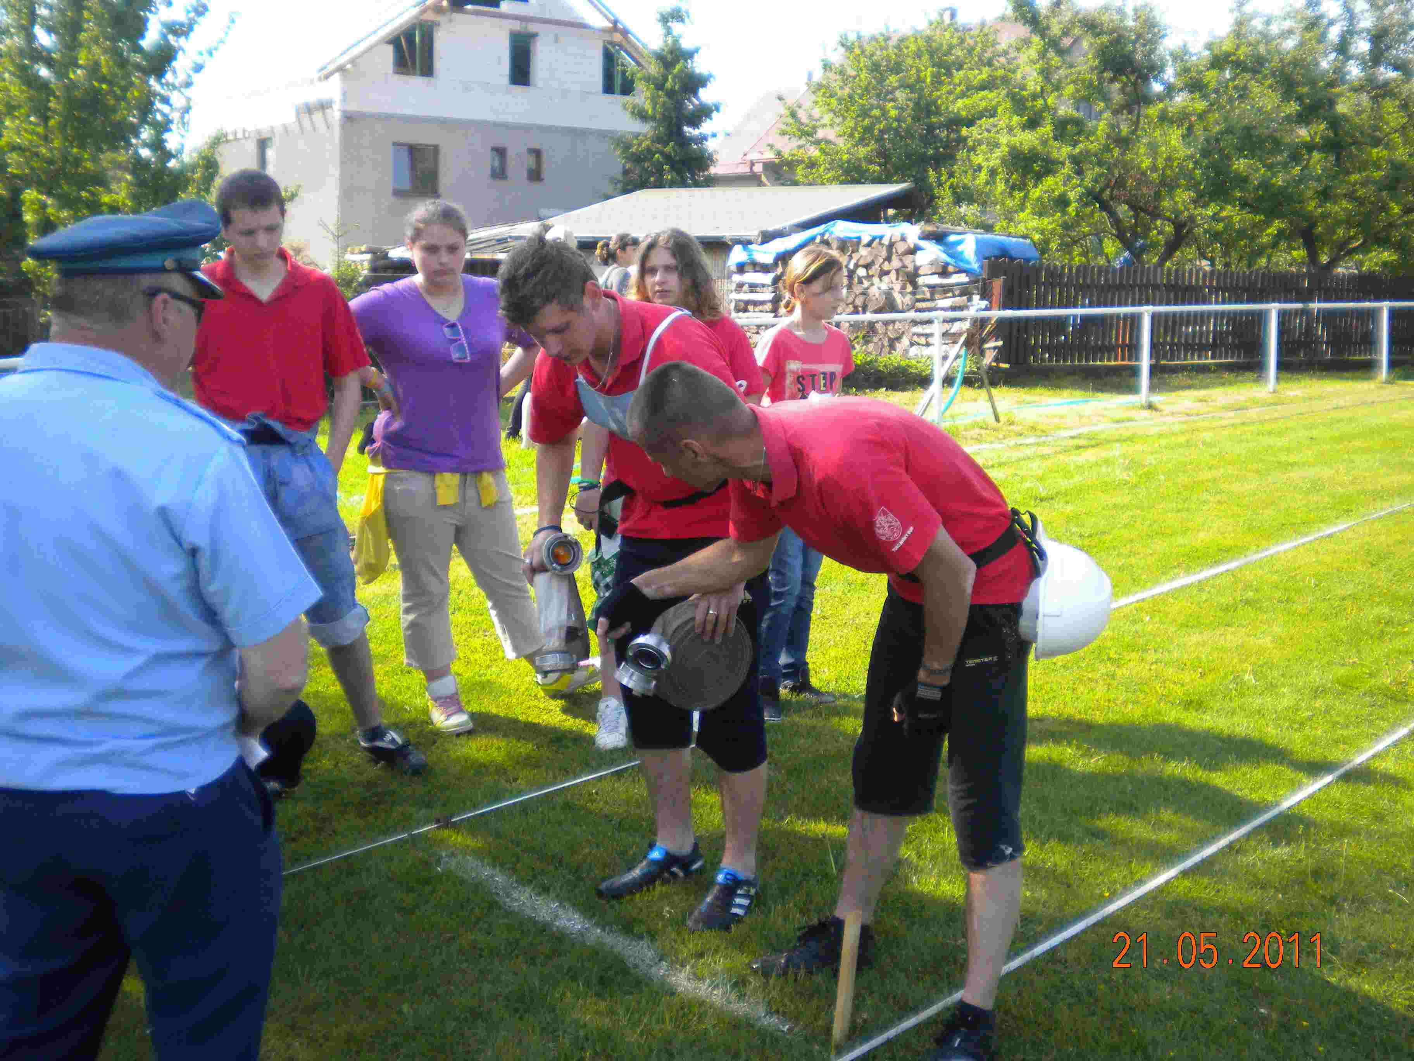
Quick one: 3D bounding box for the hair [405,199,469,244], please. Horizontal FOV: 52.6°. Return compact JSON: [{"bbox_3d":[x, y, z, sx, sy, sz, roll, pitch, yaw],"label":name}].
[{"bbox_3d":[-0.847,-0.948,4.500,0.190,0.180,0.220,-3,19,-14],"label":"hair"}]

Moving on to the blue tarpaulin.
[{"bbox_3d":[2.264,-3.672,18.600,3.950,0.680,1.500,-1,11,-8],"label":"blue tarpaulin"}]

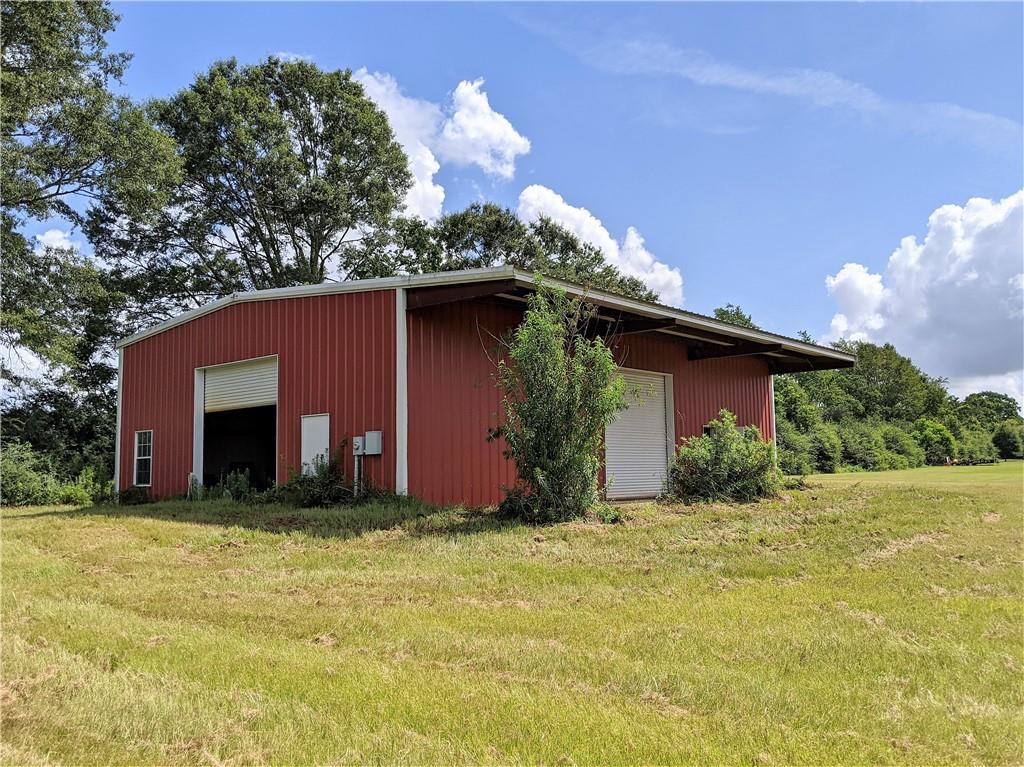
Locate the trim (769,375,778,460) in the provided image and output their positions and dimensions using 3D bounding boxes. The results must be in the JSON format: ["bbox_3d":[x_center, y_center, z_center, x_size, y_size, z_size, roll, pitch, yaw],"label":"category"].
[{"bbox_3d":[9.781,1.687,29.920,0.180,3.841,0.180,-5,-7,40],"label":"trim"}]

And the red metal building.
[{"bbox_3d":[0.165,0.870,26.073,15.408,5.299,18.563,-5,-7,40],"label":"red metal building"}]

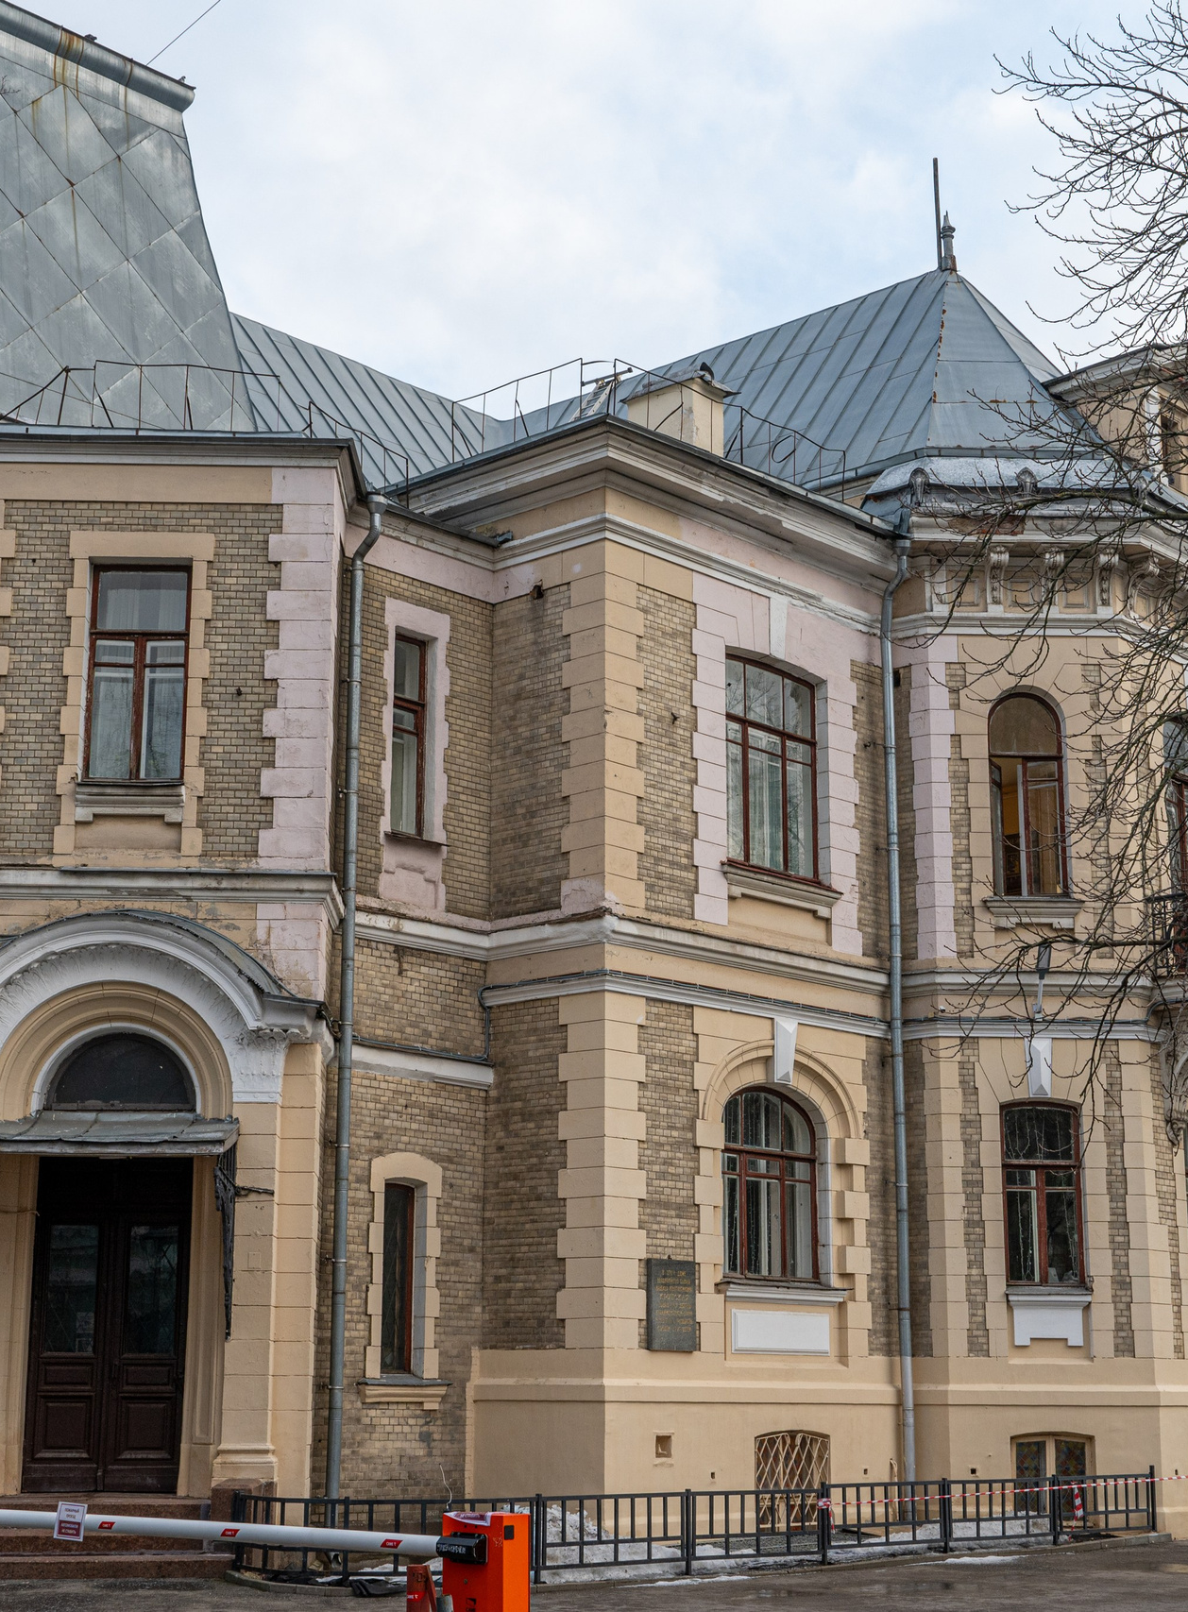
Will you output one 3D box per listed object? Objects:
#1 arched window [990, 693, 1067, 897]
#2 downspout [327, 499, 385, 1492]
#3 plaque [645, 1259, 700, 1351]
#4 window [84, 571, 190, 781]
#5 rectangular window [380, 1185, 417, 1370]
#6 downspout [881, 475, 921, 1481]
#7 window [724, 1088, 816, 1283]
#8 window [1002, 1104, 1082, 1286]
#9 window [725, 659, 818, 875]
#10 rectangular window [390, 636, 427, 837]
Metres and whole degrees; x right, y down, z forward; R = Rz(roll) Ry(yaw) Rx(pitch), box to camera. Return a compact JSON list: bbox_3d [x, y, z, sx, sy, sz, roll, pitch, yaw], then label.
[{"bbox_3d":[5.419,-0.140,29.201,1.000,2.620,0.200,1,-14,-1],"label":"arched window"},{"bbox_3d":[-2.476,1.901,24.344,0.400,10.835,0.210,-13,-20,43],"label":"downspout"},{"bbox_3d":[0.813,5.216,24.504,0.080,0.909,0.689,-13,-20,43],"label":"plaque"},{"bbox_3d":[-4.631,-1.325,23.972,1.020,2.300,0.200,1,-14,-2],"label":"window"},{"bbox_3d":[-2.074,4.948,24.564,0.200,2.000,0.560,-13,-20,43],"label":"rectangular window"},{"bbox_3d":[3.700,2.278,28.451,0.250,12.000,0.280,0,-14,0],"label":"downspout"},{"bbox_3d":[2.014,4.283,26.791,1.700,2.170,0.200,14,-19,-43],"label":"window"},{"bbox_3d":[5.353,4.624,28.013,0.980,2.170,0.200,1,-14,-1],"label":"window"},{"bbox_3d":[2.120,-0.434,28.039,1.700,2.550,0.200,14,-19,-43],"label":"window"},{"bbox_3d":[-2.162,-0.771,26.233,0.200,2.310,0.620,-13,-19,42],"label":"rectangular window"}]

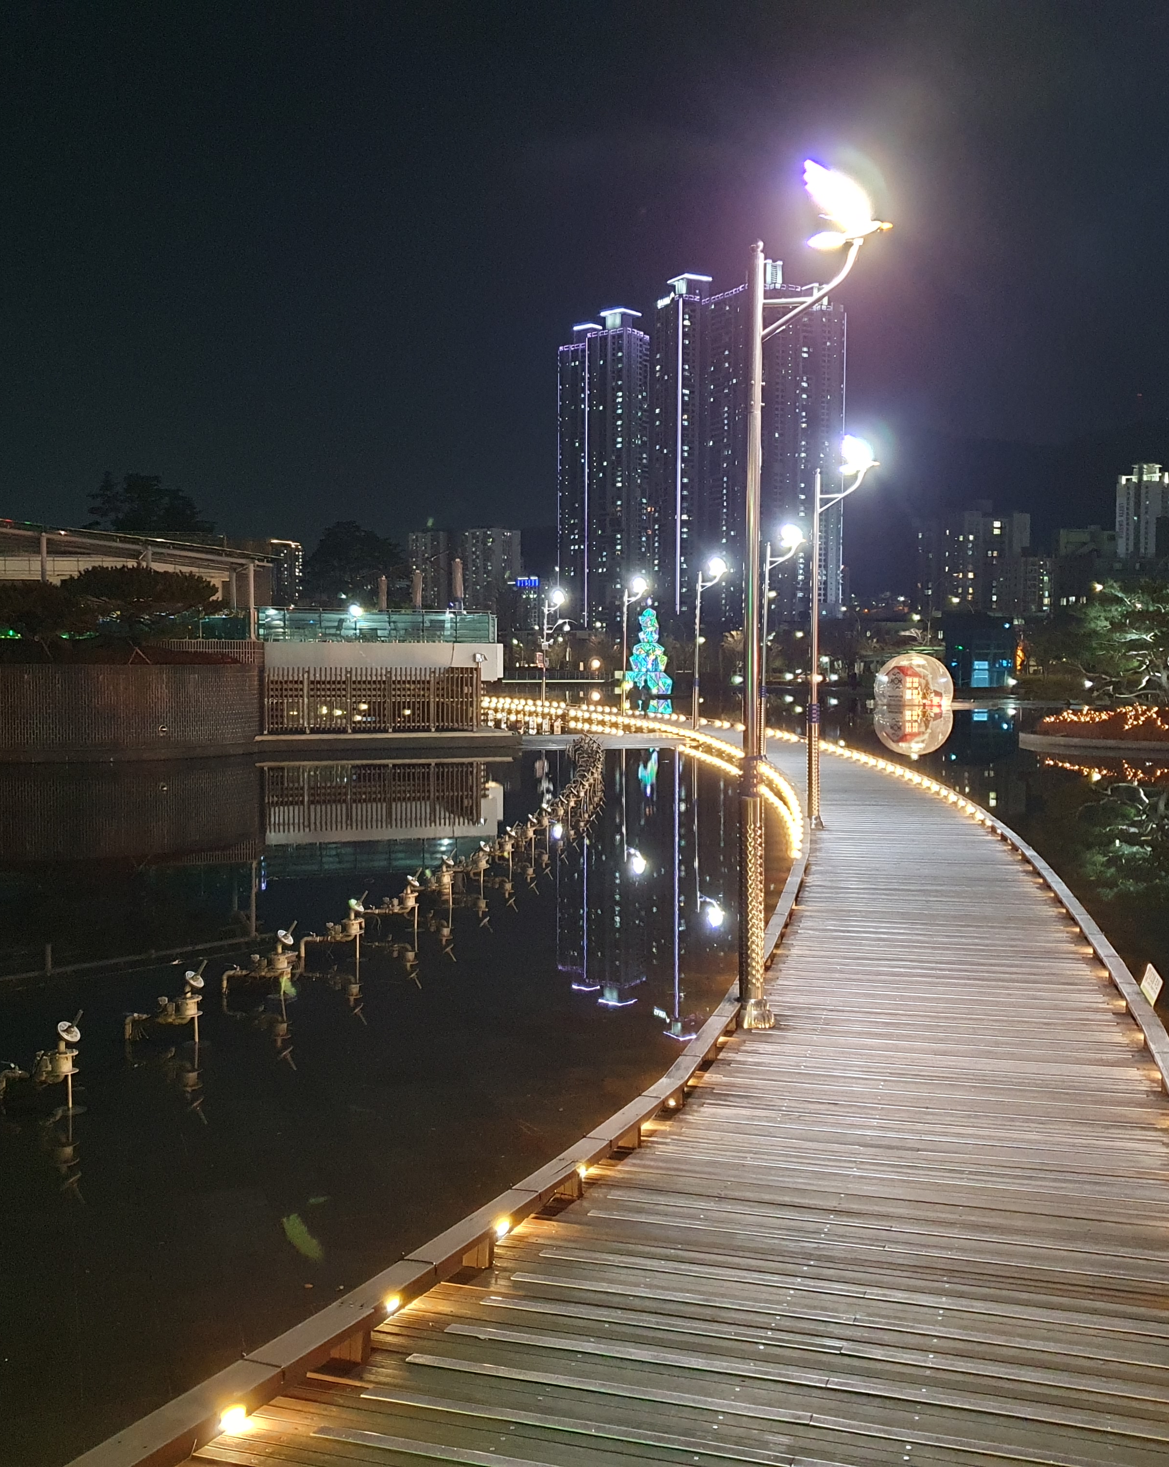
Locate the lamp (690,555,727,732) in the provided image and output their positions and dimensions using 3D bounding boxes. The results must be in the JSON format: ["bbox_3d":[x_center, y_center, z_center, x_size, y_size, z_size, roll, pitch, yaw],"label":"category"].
[{"bbox_3d":[2.848,-1.937,32.624,0.750,3.970,0.450,0,3,-6],"label":"lamp"}]

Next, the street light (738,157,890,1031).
[{"bbox_3d":[1.050,-0.601,6.742,0.750,3.970,0.450,1,3,15],"label":"street light"}]

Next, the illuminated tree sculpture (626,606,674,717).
[{"bbox_3d":[3.159,-3.963,71.434,2.301,4.394,2.301,0,3,0],"label":"illuminated tree sculpture"}]

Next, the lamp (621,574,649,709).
[{"bbox_3d":[1.470,-2.412,41.693,0.750,3.970,0.450,0,3,-12],"label":"lamp"}]

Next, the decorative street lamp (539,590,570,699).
[{"bbox_3d":[-1.001,-2.845,49.875,0.750,3.970,0.450,-1,3,-18],"label":"decorative street lamp"}]

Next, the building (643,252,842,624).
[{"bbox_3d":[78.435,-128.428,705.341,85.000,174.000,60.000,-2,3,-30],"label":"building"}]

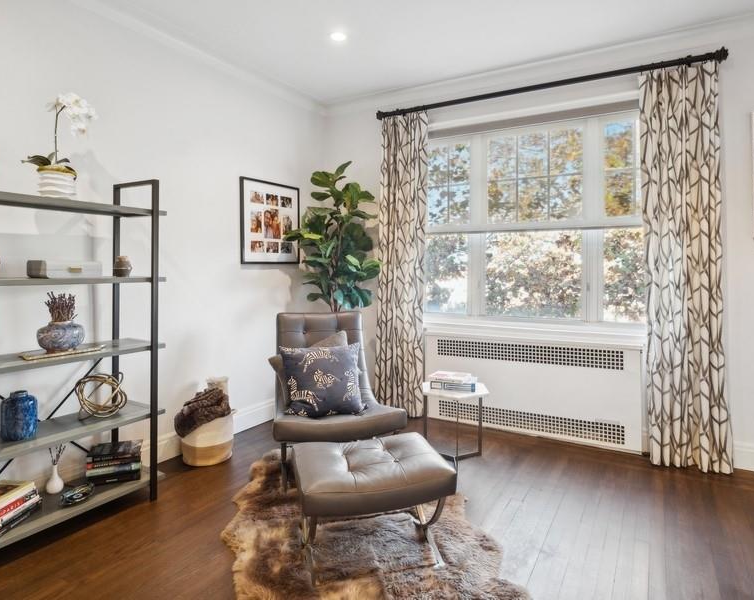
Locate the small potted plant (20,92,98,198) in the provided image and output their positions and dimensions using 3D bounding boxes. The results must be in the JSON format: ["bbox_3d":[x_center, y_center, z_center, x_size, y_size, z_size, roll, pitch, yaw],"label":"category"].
[{"bbox_3d":[-1.530,-0.749,2.180,0.290,0.480,0.200,-3,4,-41],"label":"small potted plant"}]

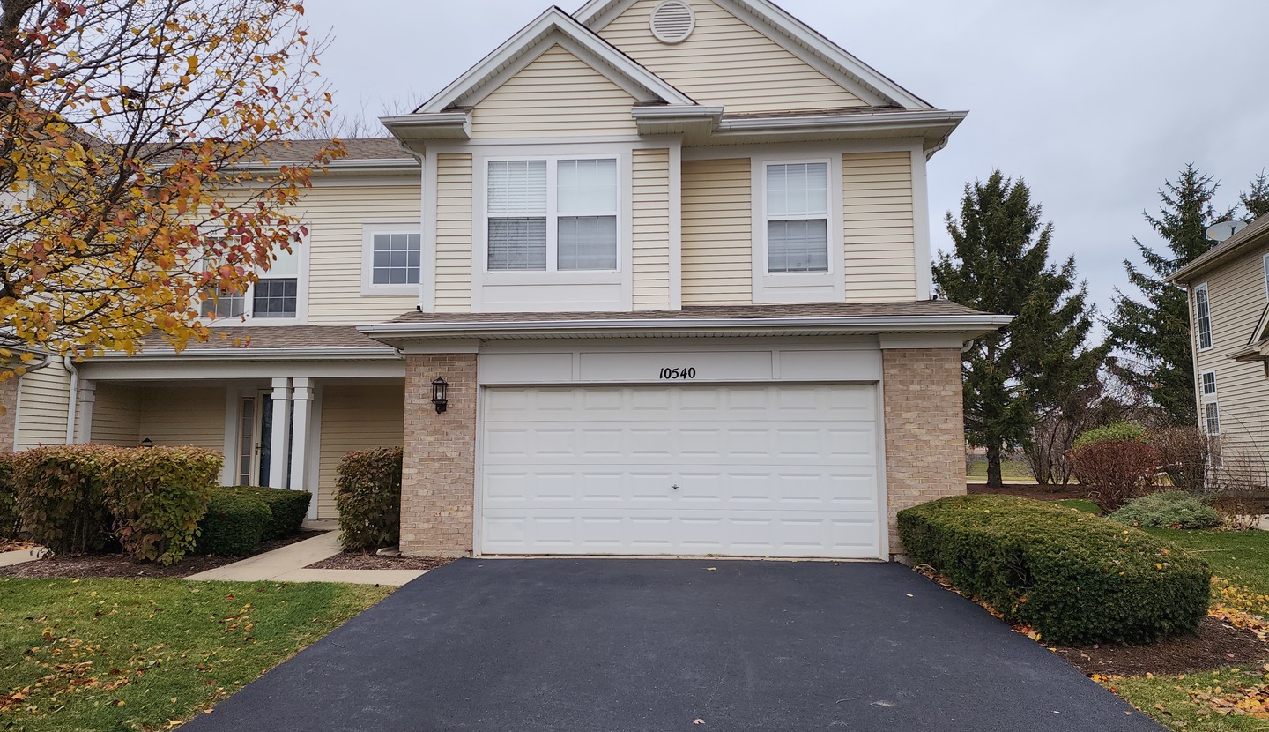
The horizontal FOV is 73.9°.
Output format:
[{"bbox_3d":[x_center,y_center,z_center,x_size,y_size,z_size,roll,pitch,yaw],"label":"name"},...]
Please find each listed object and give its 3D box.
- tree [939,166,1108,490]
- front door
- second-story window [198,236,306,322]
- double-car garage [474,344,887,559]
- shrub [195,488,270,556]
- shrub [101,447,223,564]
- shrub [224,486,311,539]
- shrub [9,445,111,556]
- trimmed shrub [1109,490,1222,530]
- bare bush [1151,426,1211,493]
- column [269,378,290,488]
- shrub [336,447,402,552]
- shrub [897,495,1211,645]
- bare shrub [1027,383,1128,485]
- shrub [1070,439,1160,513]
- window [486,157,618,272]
[{"bbox_3d":[9.393,-1.059,22.085,5.000,8.346,5.000,-1,-7,5],"label":"tree"},{"bbox_3d":[-6.050,1.474,14.128,1.271,2.137,0.150,0,-6,4],"label":"front door"},{"bbox_3d":[-6.668,-1.510,14.646,1.950,1.540,0.120,-1,-7,5],"label":"second-story window"},{"bbox_3d":[0.532,1.036,10.433,5.068,2.609,0.250,0,-6,4],"label":"double-car garage"},{"bbox_3d":[-5.165,1.988,10.811,1.100,0.730,1.100,0,-6,4],"label":"shrub"},{"bbox_3d":[-5.850,1.699,10.425,1.312,1.383,1.312,-1,-7,5],"label":"shrub"},{"bbox_3d":[-5.130,2.064,11.890,1.250,0.670,1.100,-1,-7,5],"label":"shrub"},{"bbox_3d":[-7.403,1.721,11.078,1.200,1.310,1.150,0,-6,4],"label":"shrub"},{"bbox_3d":[8.974,2.395,14.265,1.833,0.570,1.600,0,-6,4],"label":"trimmed shrub"},{"bbox_3d":[11.462,1.968,17.834,1.200,1.377,1.200,-1,-7,5],"label":"bare bush"},{"bbox_3d":[-5.430,1.318,12.914,0.220,2.247,0.220,0,-6,4],"label":"column"},{"bbox_3d":[-3.446,1.730,11.212,1.040,1.300,1.050,-1,-7,5],"label":"shrub"},{"bbox_3d":[3.852,1.797,7.975,1.600,0.840,3.550,0,-6,4],"label":"shrub"},{"bbox_3d":[13.845,2.167,26.477,3.036,3.317,2.800,0,-6,4],"label":"bare shrub"},{"bbox_3d":[8.348,1.904,14.659,1.351,1.256,1.351,-1,-7,5],"label":"shrub"},{"bbox_3d":[-1.097,-2.018,11.250,1.772,1.547,0.140,0,-6,4],"label":"window"}]

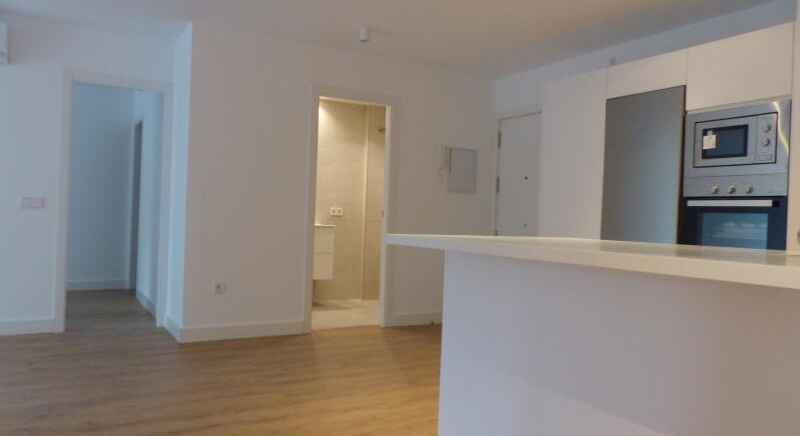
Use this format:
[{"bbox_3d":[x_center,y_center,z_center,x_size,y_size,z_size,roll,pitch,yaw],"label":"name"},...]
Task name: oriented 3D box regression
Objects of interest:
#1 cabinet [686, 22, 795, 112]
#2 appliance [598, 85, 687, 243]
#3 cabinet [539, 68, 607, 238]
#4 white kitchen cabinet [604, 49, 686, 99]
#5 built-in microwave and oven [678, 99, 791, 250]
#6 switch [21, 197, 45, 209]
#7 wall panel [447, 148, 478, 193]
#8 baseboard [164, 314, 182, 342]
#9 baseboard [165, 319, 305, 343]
[{"bbox_3d":[2.136,-0.828,3.404,0.560,0.382,0.602,2,1,-29],"label":"cabinet"},{"bbox_3d":[1.814,0.116,3.940,0.580,1.855,0.594,2,1,-29],"label":"appliance"},{"bbox_3d":[1.515,-0.008,4.476,0.580,2.089,0.625,2,1,-29],"label":"cabinet"},{"bbox_3d":[1.843,-0.924,3.928,0.560,0.223,0.602,2,1,-29],"label":"white kitchen cabinet"},{"bbox_3d":[2.143,-0.144,3.498,0.500,0.985,0.600,2,0,-32],"label":"built-in microwave and oven"},{"bbox_3d":[-2.923,-0.120,4.604,0.164,0.089,0.012,2,1,-29],"label":"switch"},{"bbox_3d":[0.639,-0.466,5.764,0.363,0.433,0.030,2,1,-29],"label":"wall panel"},{"bbox_3d":[-1.873,0.911,4.799,0.015,0.108,0.682,2,1,-29],"label":"baseboard"},{"bbox_3d":[-1.276,0.934,4.736,0.993,0.108,0.015,2,1,-29],"label":"baseboard"}]

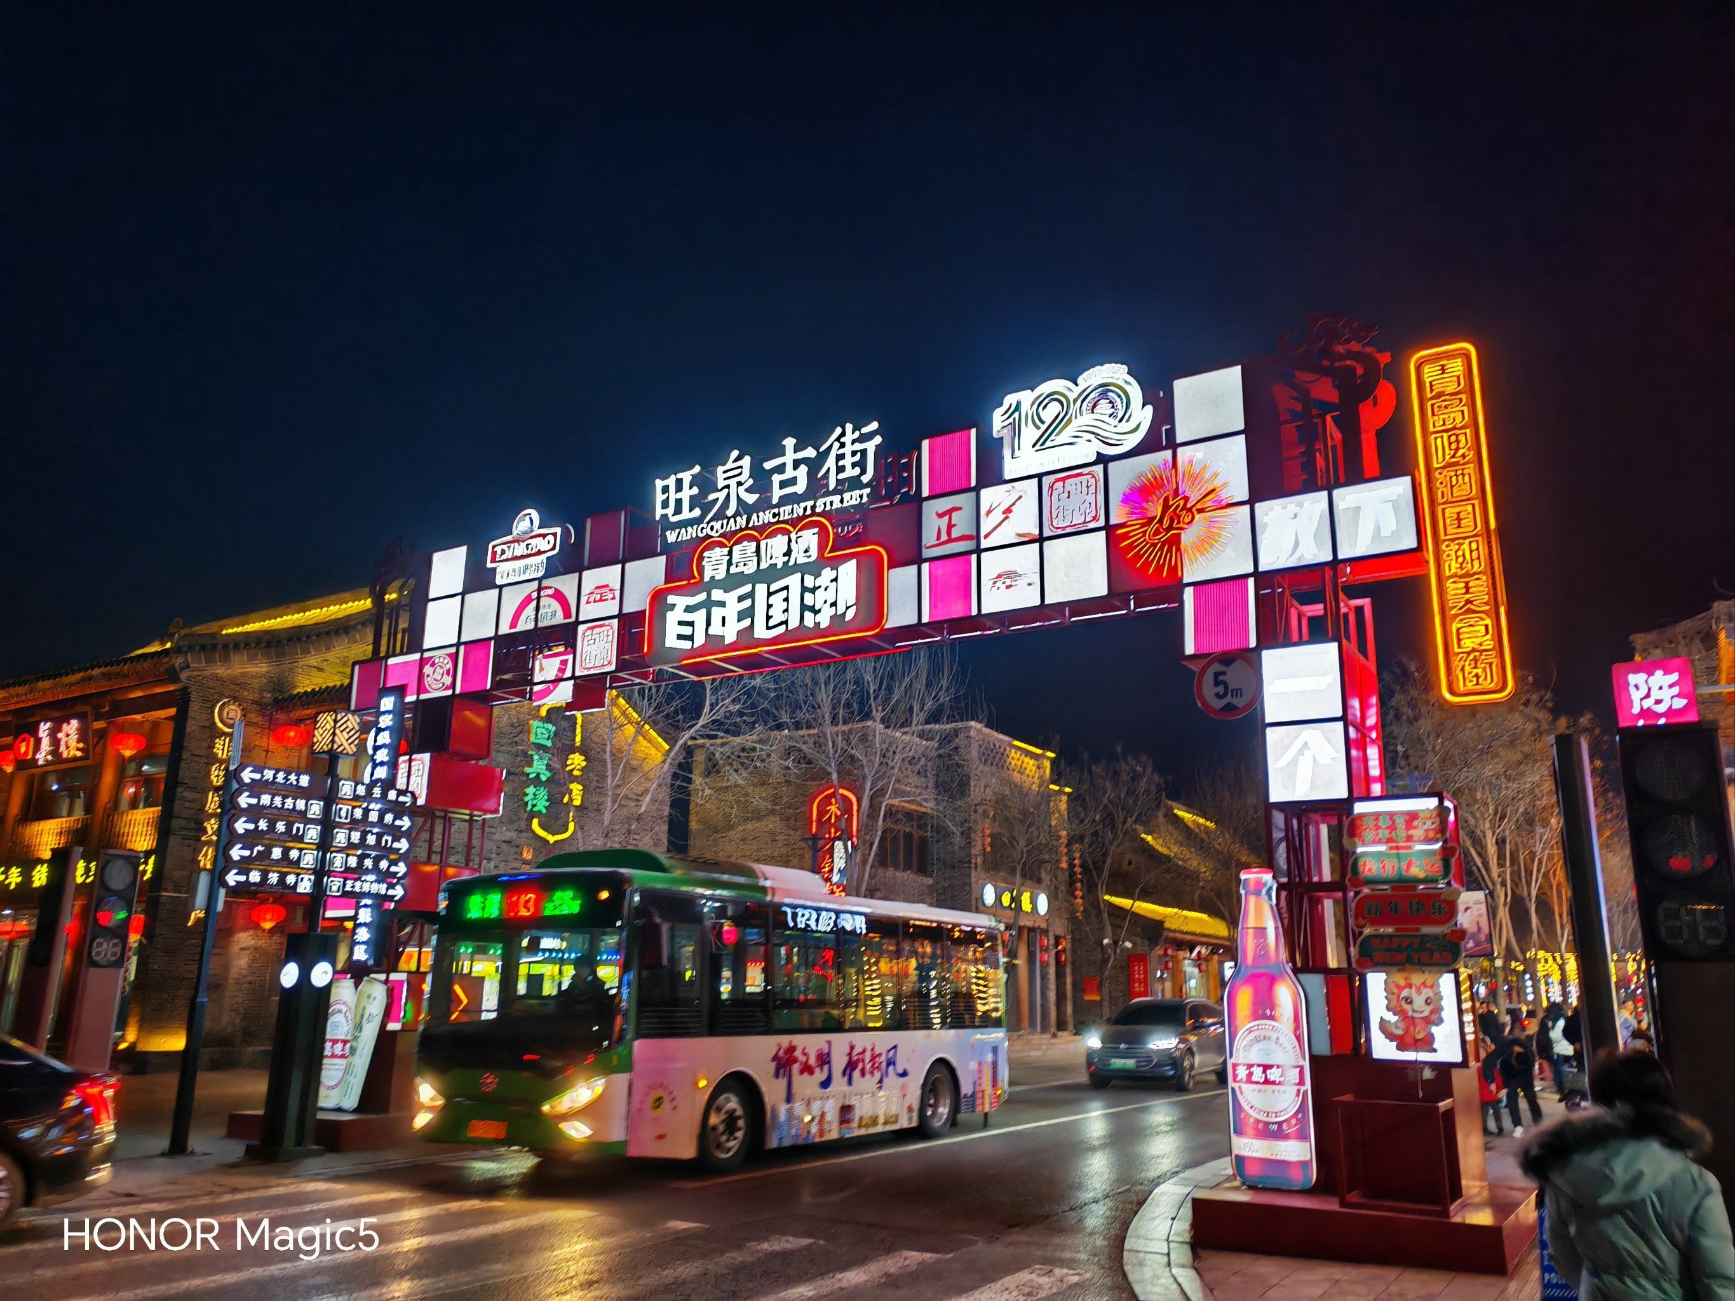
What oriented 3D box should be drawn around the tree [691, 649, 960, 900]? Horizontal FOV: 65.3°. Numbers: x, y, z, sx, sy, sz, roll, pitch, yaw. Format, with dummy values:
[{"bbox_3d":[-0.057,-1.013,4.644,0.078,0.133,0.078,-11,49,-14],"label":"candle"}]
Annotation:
[{"bbox_3d":[-0.469,3.878,25.959,5.000,8.500,5.000,1,-14,0],"label":"tree"}]

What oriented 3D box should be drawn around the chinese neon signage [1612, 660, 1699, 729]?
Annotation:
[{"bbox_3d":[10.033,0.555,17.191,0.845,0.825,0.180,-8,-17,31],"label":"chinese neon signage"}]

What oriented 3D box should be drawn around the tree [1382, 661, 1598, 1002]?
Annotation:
[{"bbox_3d":[12.025,4.302,25.872,4.300,8.000,4.300,-8,-17,31],"label":"tree"}]

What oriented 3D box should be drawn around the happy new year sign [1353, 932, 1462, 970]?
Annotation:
[{"bbox_3d":[4.029,2.236,10.094,0.773,0.295,0.060,-8,-17,31],"label":"happy new year sign"}]

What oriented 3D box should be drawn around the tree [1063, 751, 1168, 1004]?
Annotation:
[{"bbox_3d":[6.679,6.887,36.849,3.200,8.200,3.200,-8,-17,31],"label":"tree"}]

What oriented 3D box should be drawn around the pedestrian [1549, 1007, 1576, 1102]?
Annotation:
[{"bbox_3d":[12.341,7.195,24.238,0.450,1.600,0.520,8,-16,-25],"label":"pedestrian"}]

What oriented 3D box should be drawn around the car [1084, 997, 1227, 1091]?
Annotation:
[{"bbox_3d":[6.217,8.134,27.996,1.840,1.680,4.650,-7,-16,28],"label":"car"}]

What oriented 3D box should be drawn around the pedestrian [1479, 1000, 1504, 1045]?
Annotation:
[{"bbox_3d":[8.095,5.452,17.755,0.500,1.680,0.320,-8,-17,31],"label":"pedestrian"}]

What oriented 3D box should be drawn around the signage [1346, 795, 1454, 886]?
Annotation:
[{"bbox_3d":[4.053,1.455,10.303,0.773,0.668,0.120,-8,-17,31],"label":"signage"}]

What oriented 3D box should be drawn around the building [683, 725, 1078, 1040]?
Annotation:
[{"bbox_3d":[0.417,7.378,40.587,9.170,8.908,7.532,-8,-17,31],"label":"building"}]

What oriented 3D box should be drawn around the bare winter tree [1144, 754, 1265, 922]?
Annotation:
[{"bbox_3d":[11.708,8.510,44.623,4.400,9.000,4.400,-8,-17,31],"label":"bare winter tree"}]

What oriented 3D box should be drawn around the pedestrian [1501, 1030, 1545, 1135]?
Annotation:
[{"bbox_3d":[8.754,5.768,18.178,0.580,1.300,0.750,-4,-15,19],"label":"pedestrian"}]

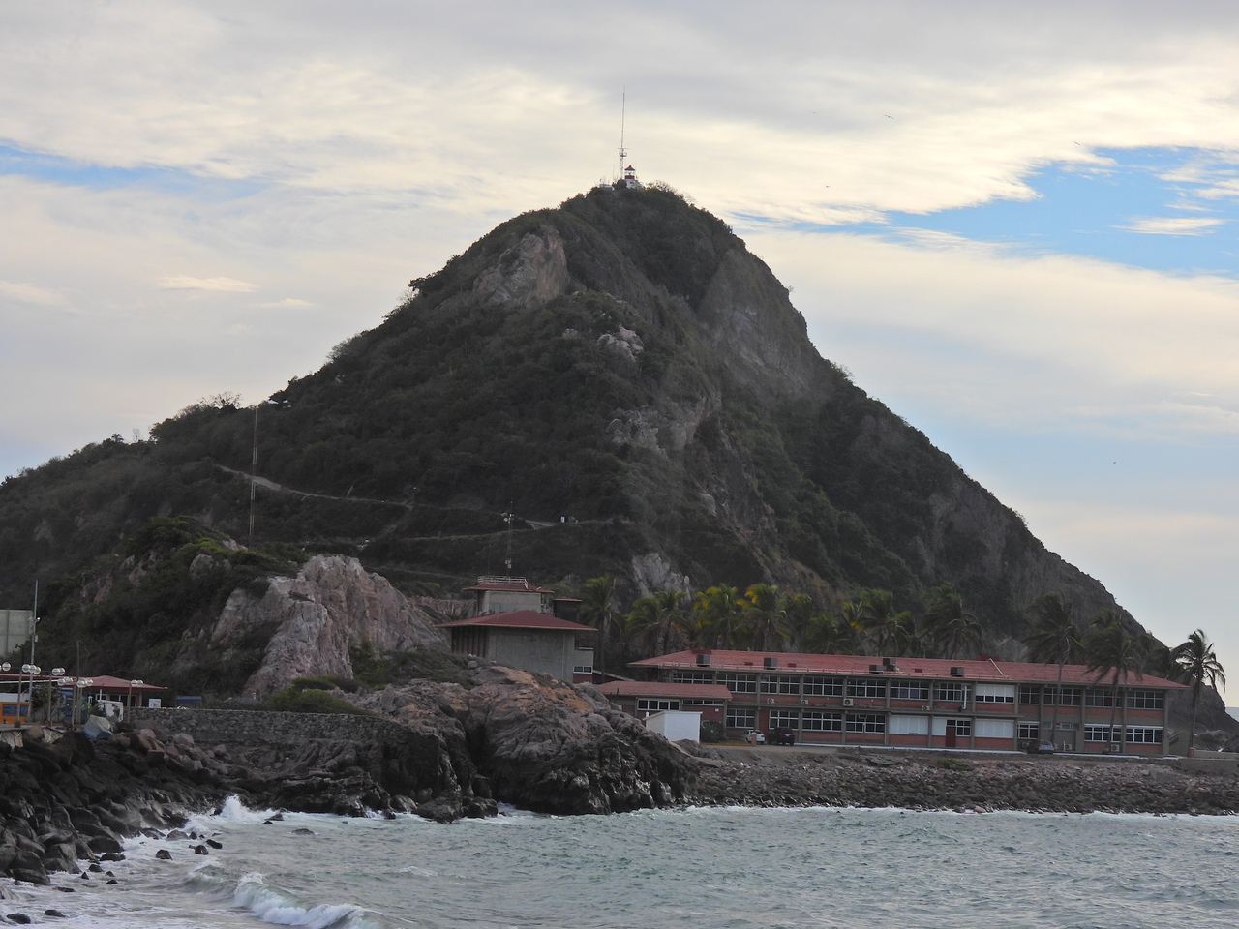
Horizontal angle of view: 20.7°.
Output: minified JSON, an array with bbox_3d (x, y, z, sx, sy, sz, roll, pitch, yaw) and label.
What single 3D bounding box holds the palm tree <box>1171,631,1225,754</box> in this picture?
[{"bbox_3d":[61.340,24.080,360.000,5.700,13.220,5.500,2,-4,0],"label":"palm tree"}]

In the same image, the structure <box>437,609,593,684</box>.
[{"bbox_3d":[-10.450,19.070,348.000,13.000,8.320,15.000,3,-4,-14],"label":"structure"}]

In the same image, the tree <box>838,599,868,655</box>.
[{"bbox_3d":[25.670,22.320,375.000,4.000,15.070,4.000,2,-4,0],"label":"tree"}]

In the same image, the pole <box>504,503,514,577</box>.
[{"bbox_3d":[-12.325,8.554,377.993,0.750,8.585,0.750,2,-4,0],"label":"pole"}]

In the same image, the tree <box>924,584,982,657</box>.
[{"bbox_3d":[37.374,22.041,383.725,6.800,17.300,6.800,2,-4,0],"label":"tree"}]

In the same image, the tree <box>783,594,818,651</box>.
[{"bbox_3d":[19.860,21.840,374.000,4.400,15.460,4.400,2,-4,0],"label":"tree"}]

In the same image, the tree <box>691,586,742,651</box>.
[{"bbox_3d":[10.776,21.373,378.726,6.300,15.886,6.300,2,-4,0],"label":"tree"}]

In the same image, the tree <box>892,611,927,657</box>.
[{"bbox_3d":[32.908,23.693,387.730,5.200,14.149,5.200,2,-4,0],"label":"tree"}]

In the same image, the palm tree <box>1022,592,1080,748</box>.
[{"bbox_3d":[44.870,21.450,353.000,6.100,16.280,5.800,2,-4,0],"label":"palm tree"}]

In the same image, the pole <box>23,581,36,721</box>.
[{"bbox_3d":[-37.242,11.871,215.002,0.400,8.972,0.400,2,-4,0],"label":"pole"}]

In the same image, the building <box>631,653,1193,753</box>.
[{"bbox_3d":[30.618,25.092,359.517,59.282,9.251,11.500,3,-4,-16],"label":"building"}]

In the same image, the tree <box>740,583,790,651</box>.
[{"bbox_3d":[16.067,21.371,378.733,6.300,16.312,6.300,2,-4,0],"label":"tree"}]

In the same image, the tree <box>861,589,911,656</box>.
[{"bbox_3d":[29.150,21.790,373.000,5.600,16.290,5.400,2,-4,0],"label":"tree"}]

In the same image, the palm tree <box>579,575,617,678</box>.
[{"bbox_3d":[-2.310,19.700,360.000,4.600,15.940,4.600,2,-4,0],"label":"palm tree"}]

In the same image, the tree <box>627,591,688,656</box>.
[{"bbox_3d":[4.160,21.160,370.000,6.500,15.250,5.800,2,-4,0],"label":"tree"}]

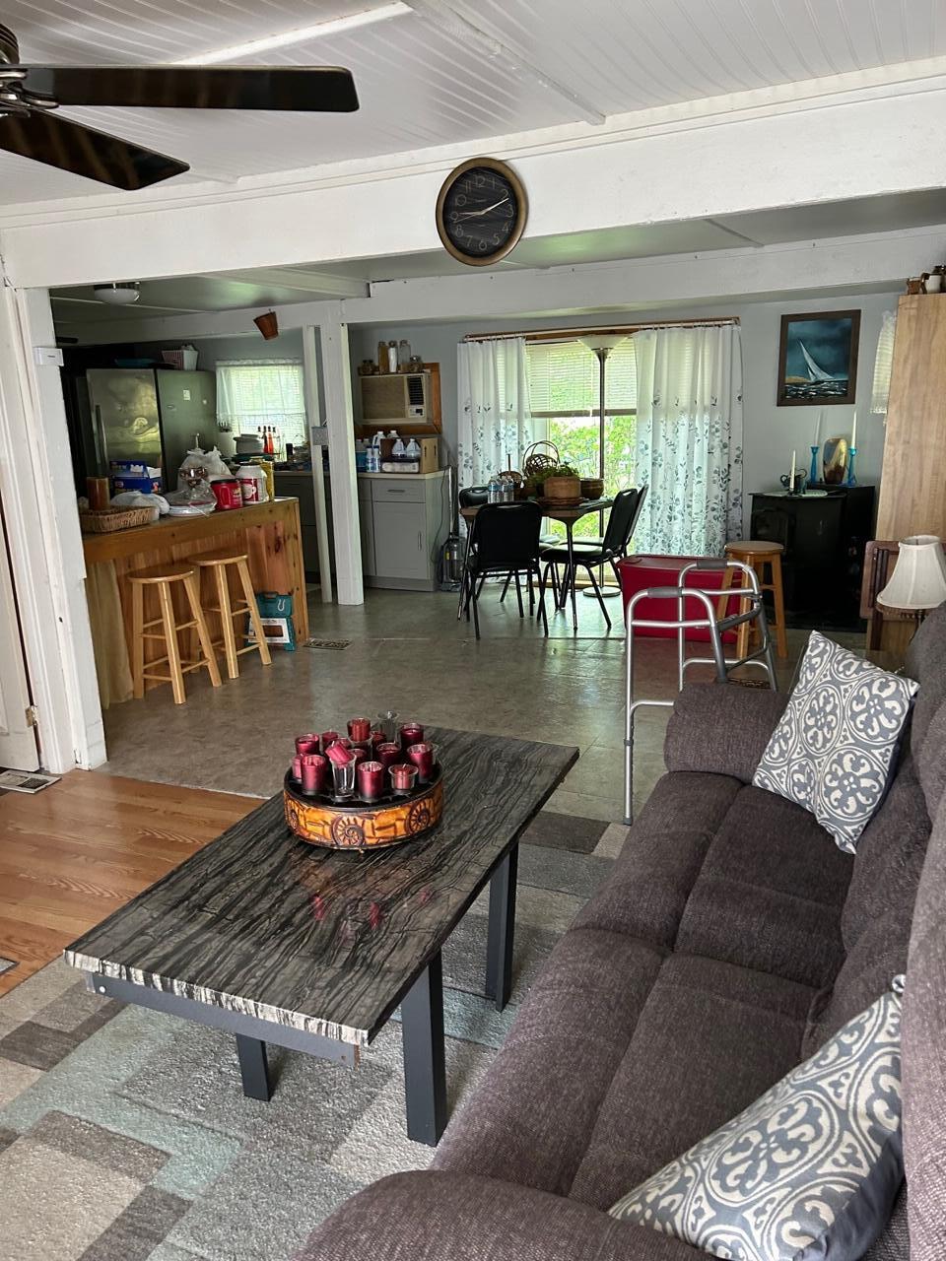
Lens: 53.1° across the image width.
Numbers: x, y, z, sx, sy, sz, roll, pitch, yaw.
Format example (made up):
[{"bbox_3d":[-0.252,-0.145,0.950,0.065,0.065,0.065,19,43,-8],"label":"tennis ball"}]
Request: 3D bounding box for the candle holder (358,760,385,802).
[{"bbox_3d":[-0.230,0.342,2.133,0.058,0.074,0.058,-2,14,0],"label":"candle holder"}]

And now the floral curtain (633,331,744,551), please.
[{"bbox_3d":[1.474,-1.152,6.623,0.750,1.830,0.110,5,16,27],"label":"floral curtain"}]

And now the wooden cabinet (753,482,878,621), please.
[{"bbox_3d":[2.168,-0.505,6.051,0.670,0.800,0.560,5,16,27],"label":"wooden cabinet"}]

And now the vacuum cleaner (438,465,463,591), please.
[{"bbox_3d":[-0.143,-0.793,7.367,0.270,0.970,0.280,2,15,15],"label":"vacuum cleaner"}]

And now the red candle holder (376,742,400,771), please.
[{"bbox_3d":[-0.198,0.313,2.240,0.057,0.074,0.057,-2,14,0],"label":"red candle holder"}]

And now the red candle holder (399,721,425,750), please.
[{"bbox_3d":[-0.155,0.287,2.515,0.058,0.073,0.058,6,16,26],"label":"red candle holder"}]

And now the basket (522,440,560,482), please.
[{"bbox_3d":[0.479,-1.127,6.723,0.260,0.400,0.220,-1,14,3],"label":"basket"}]

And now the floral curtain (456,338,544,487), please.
[{"bbox_3d":[0.198,-1.275,7.277,0.650,1.830,0.110,5,16,27],"label":"floral curtain"}]

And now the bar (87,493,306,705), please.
[{"bbox_3d":[-1.705,-0.175,5.154,0.650,0.905,1.720,6,16,28],"label":"bar"}]

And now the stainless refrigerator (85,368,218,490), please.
[{"bbox_3d":[-2.786,-1.417,8.510,0.793,1.760,0.744,6,16,26],"label":"stainless refrigerator"}]

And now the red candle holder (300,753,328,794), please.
[{"bbox_3d":[-0.395,0.363,2.364,0.058,0.078,0.058,-2,14,0],"label":"red candle holder"}]

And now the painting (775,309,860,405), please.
[{"bbox_3d":[2.317,-1.818,6.359,0.500,0.600,0.030,6,16,26],"label":"painting"}]

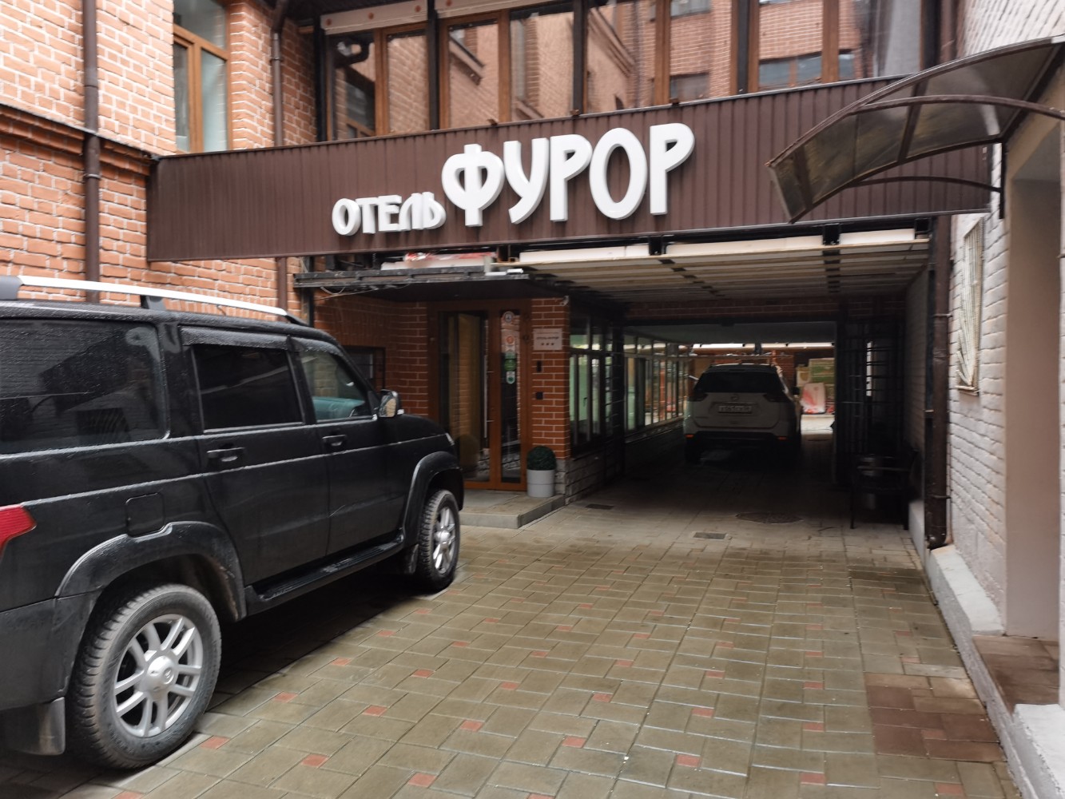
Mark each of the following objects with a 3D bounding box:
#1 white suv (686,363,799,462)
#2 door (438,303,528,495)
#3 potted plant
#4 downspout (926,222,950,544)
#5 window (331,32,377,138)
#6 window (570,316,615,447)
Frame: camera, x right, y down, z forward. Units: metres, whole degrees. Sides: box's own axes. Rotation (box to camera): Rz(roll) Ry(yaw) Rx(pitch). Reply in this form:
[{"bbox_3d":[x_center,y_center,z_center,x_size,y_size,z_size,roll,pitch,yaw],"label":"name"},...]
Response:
[{"bbox_3d":[4.037,0.186,15.649,1.830,1.710,4.660,0,3,19],"label":"white suv"},{"bbox_3d":[-0.601,-0.025,9.848,1.116,2.181,0.100,0,3,19],"label":"door"},{"bbox_3d":[0.101,0.796,9.298,0.340,0.559,0.340,0,2,0],"label":"potted plant"},{"bbox_3d":[3.140,-0.120,6.414,0.160,2.568,0.120,0,3,19],"label":"downspout"},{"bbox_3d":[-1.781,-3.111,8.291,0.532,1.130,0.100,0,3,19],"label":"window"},{"bbox_3d":[0.808,-0.249,10.725,0.100,1.545,2.307,0,3,19],"label":"window"}]

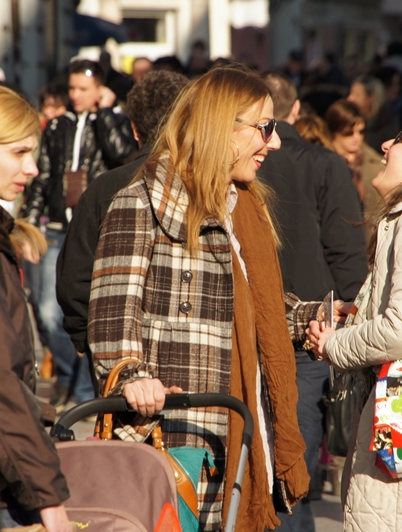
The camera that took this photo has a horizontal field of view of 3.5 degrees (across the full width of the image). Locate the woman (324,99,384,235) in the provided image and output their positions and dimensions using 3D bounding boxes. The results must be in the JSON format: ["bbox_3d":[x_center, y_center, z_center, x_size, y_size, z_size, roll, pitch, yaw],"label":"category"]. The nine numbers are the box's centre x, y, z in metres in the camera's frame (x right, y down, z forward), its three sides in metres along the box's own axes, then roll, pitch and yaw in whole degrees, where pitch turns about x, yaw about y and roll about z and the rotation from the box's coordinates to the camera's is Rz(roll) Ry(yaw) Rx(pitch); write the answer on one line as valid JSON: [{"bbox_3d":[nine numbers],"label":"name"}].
[{"bbox_3d":[0.661,0.075,28.700,0.500,1.610,0.340,0,2,-14],"label":"woman"}]

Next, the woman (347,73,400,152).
[{"bbox_3d":[1.003,-0.246,38.500,0.360,1.680,0.480,-2,2,-44],"label":"woman"}]

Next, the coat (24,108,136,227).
[{"bbox_3d":[-0.593,-0.470,32.800,0.540,0.630,0.360,0,2,14],"label":"coat"}]

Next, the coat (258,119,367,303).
[{"bbox_3d":[0.301,-0.104,24.300,0.600,0.820,0.340,0,2,12],"label":"coat"}]

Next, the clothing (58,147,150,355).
[{"bbox_3d":[-0.144,-0.004,19.400,0.580,0.720,0.340,0,2,-9],"label":"clothing"}]

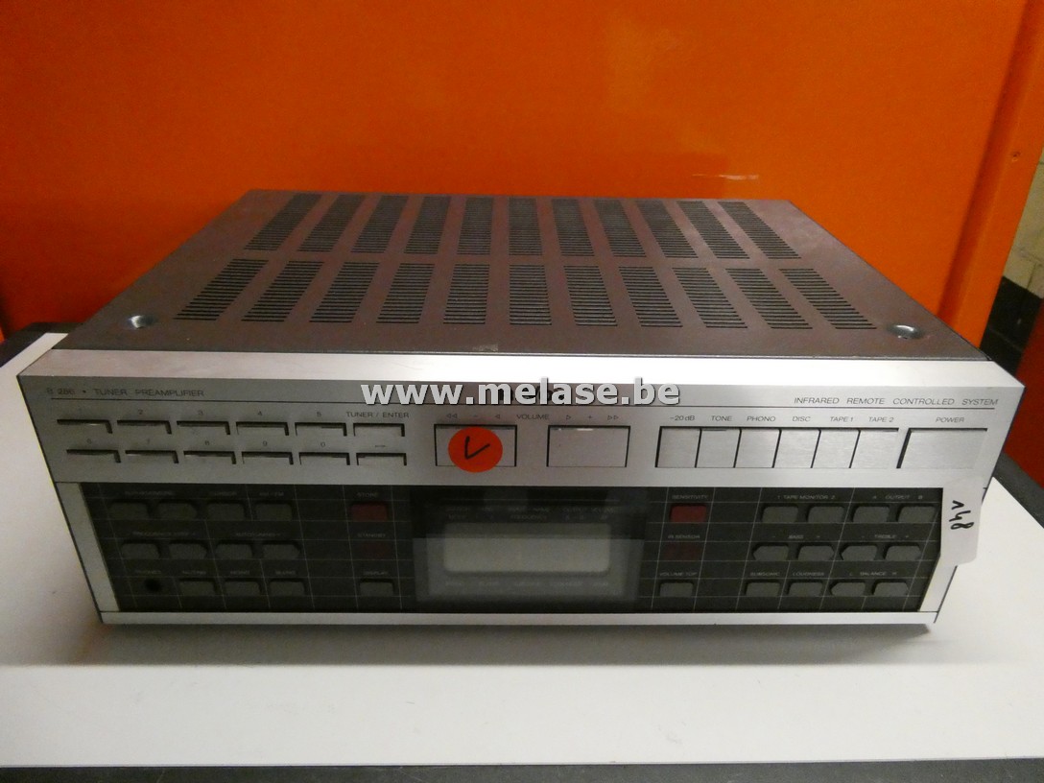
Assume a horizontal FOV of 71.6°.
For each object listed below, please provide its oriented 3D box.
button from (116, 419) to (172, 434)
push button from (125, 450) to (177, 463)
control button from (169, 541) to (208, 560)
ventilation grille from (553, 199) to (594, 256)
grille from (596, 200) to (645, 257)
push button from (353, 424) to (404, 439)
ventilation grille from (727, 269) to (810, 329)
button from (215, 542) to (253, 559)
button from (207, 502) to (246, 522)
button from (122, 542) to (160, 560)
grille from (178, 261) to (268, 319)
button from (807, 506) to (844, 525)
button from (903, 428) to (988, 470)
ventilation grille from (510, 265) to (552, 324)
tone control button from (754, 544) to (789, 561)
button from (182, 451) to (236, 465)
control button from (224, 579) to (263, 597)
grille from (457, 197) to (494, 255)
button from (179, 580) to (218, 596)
[{"bbox_3d":[-0.172,0.016,0.331,0.022,0.007,0.004,1,29,-1],"label":"button"},{"bbox_3d":[-0.173,0.031,0.339,0.023,0.007,0.004,1,29,-1],"label":"push button"},{"bbox_3d":[-0.169,0.081,0.367,0.018,0.011,0.004,1,29,-1],"label":"control button"},{"bbox_3d":[0.036,-0.122,0.535,0.022,0.003,0.141,1,30,-1],"label":"ventilation grille"},{"bbox_3d":[0.071,-0.122,0.537,0.022,0.002,0.142,1,29,-1],"label":"grille"},{"bbox_3d":[-0.066,0.018,0.334,0.023,0.007,0.004,1,29,-1],"label":"push button"},{"bbox_3d":[0.141,-0.055,0.419,0.022,0.003,0.089,1,30,-1],"label":"ventilation grille"},{"bbox_3d":[-0.144,0.079,0.367,0.017,0.010,0.005,1,29,-1],"label":"button"},{"bbox_3d":[-0.145,0.059,0.356,0.017,0.010,0.004,1,28,-1],"label":"button"},{"bbox_3d":[-0.192,0.080,0.367,0.017,0.011,0.005,1,29,-2],"label":"button"},{"bbox_3d":[-0.170,-0.059,0.416,0.022,0.003,0.092,1,30,-1],"label":"grille"},{"bbox_3d":[0.150,0.060,0.360,0.016,0.011,0.005,1,29,-1],"label":"button"},{"bbox_3d":[0.198,0.028,0.342,0.035,0.021,0.004,1,30,-1],"label":"button"},{"bbox_3d":[0.004,-0.057,0.420,0.022,0.003,0.094,1,29,-2],"label":"ventilation grille"},{"bbox_3d":[0.127,0.082,0.370,0.017,0.009,0.004,1,30,-1],"label":"tone control button"},{"bbox_3d":[-0.146,0.030,0.340,0.023,0.007,0.005,1,29,-1],"label":"button"},{"bbox_3d":[-0.146,0.102,0.379,0.017,0.010,0.004,1,28,-1],"label":"control button"},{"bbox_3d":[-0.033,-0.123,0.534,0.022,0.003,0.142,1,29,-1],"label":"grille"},{"bbox_3d":[-0.170,0.103,0.381,0.017,0.011,0.004,1,29,-1],"label":"button"}]

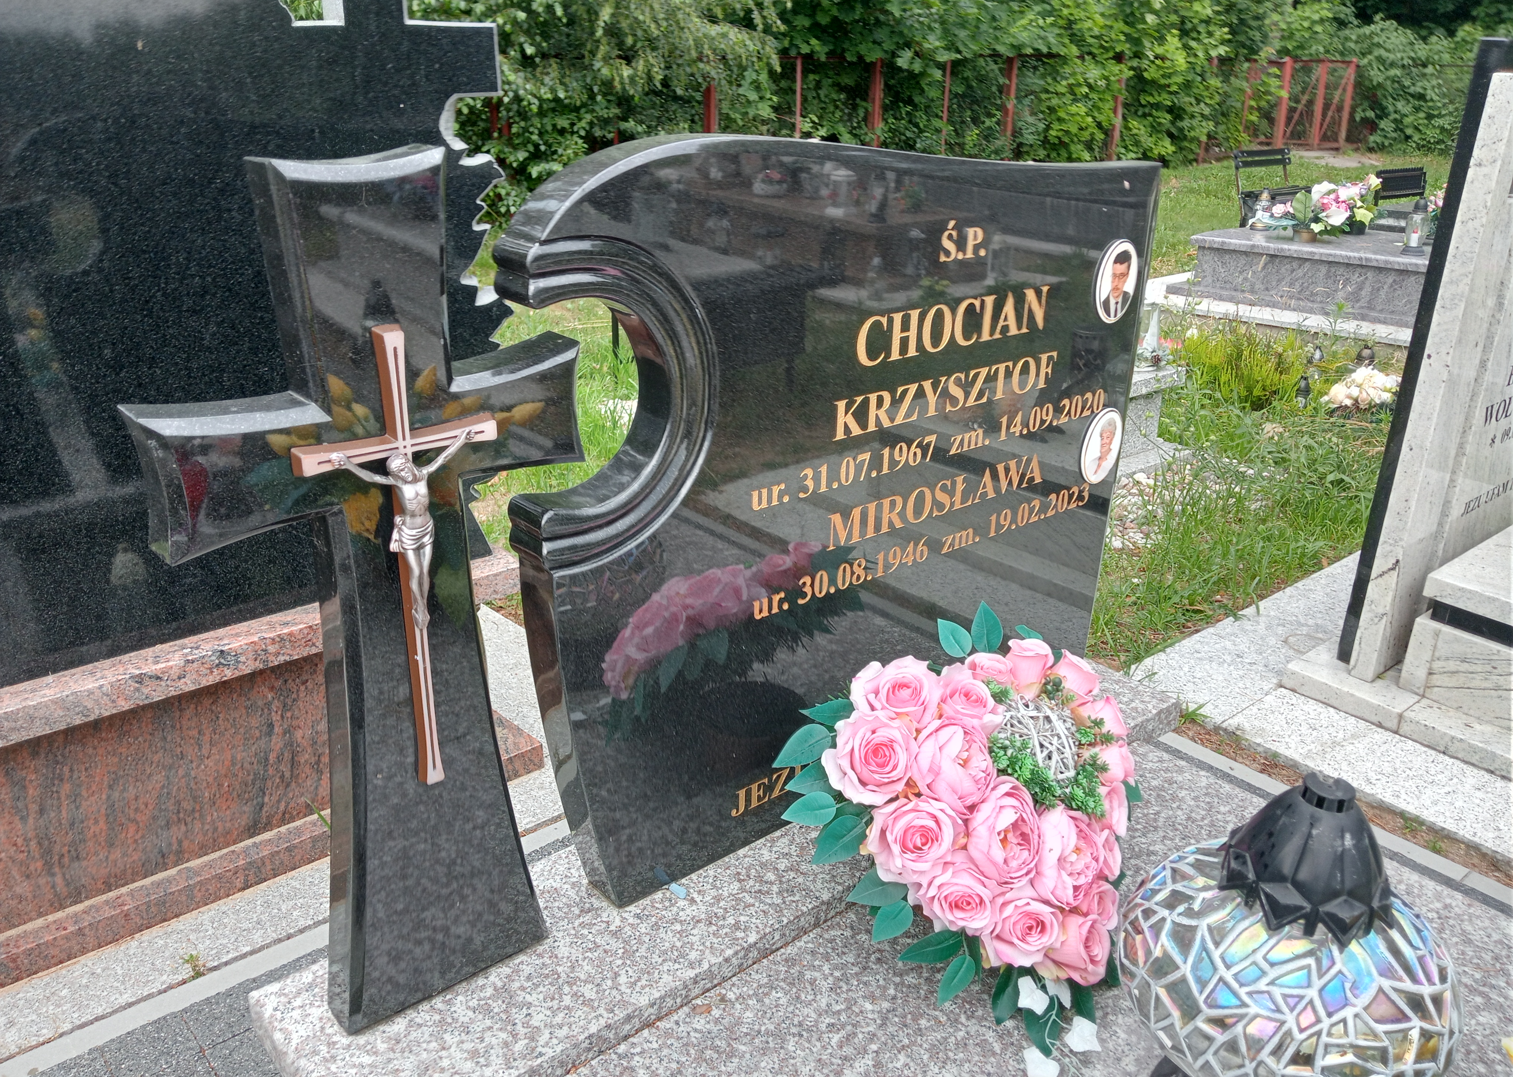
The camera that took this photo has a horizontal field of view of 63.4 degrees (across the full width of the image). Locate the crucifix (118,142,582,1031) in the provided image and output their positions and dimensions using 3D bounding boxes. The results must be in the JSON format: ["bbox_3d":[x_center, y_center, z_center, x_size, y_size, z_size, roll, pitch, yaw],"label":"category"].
[{"bbox_3d":[-0.425,0.096,1.460,0.500,1.085,0.082,-17,29,-37],"label":"crucifix"}]

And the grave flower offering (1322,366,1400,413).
[{"bbox_3d":[2.391,-0.586,4.838,0.319,0.153,0.266,13,25,24],"label":"grave flower offering"}]

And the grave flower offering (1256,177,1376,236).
[{"bbox_3d":[3.002,-1.759,6.548,0.612,0.306,0.359,12,25,22],"label":"grave flower offering"}]

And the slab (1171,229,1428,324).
[{"bbox_3d":[3.299,-1.312,6.263,1.995,0.279,1.104,19,28,35],"label":"slab"}]

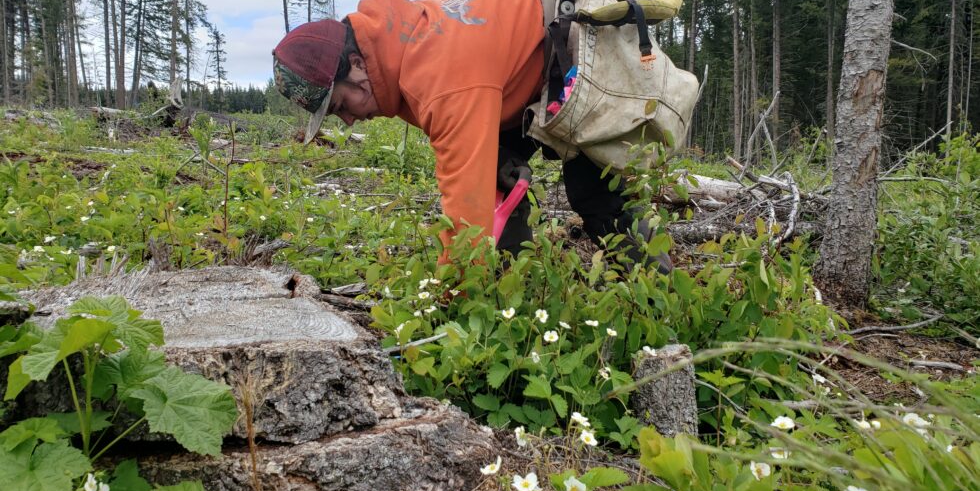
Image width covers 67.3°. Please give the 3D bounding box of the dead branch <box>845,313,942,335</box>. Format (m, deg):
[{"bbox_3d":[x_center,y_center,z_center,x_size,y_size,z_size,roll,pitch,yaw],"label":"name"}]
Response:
[{"bbox_3d":[0.943,0.185,1.710,0.280,0.030,0.050,-3,7,-20],"label":"dead branch"}]

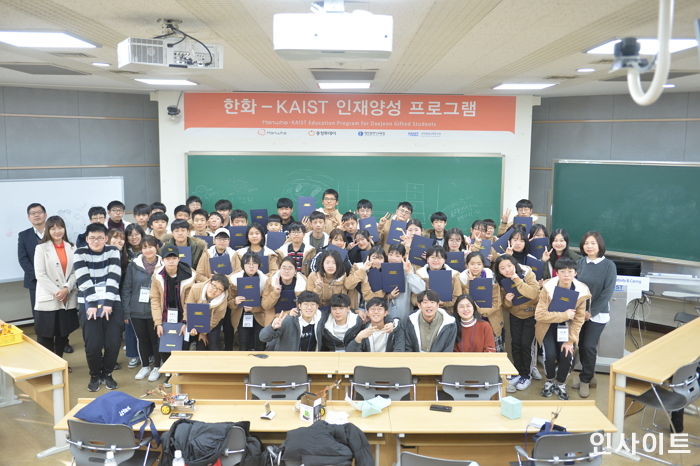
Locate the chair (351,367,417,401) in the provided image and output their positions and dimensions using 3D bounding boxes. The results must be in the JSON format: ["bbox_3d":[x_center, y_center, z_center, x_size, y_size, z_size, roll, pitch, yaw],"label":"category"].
[{"bbox_3d":[0.261,1.382,5.207,0.500,0.800,0.540,0,7,0],"label":"chair"}]

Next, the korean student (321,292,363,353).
[{"bbox_3d":[-0.078,1.114,5.940,0.470,1.140,0.480,0,7,0],"label":"korean student"}]

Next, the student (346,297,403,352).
[{"bbox_3d":[0.227,1.111,6.114,0.540,1.100,0.580,0,8,0],"label":"student"}]

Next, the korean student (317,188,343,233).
[{"bbox_3d":[-0.250,0.340,7.904,0.470,1.738,0.340,1,7,-1],"label":"korean student"}]

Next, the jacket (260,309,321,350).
[{"bbox_3d":[-0.544,0.943,6.150,0.580,0.580,0.420,0,7,-4],"label":"jacket"}]

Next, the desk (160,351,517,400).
[{"bbox_3d":[-0.089,1.394,5.346,2.800,0.750,0.450,0,8,0],"label":"desk"}]

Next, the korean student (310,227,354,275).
[{"bbox_3d":[-0.204,0.726,7.200,0.480,1.550,0.420,0,7,-1],"label":"korean student"}]

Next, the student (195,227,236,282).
[{"bbox_3d":[-1.467,0.705,7.249,0.500,1.560,0.420,-1,7,-8],"label":"student"}]

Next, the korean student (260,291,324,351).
[{"bbox_3d":[-0.536,1.072,6.166,0.580,1.120,0.620,0,7,-3],"label":"korean student"}]

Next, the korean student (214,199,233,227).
[{"bbox_3d":[-1.559,0.468,8.146,0.480,1.730,0.340,0,8,-5],"label":"korean student"}]

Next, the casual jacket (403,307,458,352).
[{"bbox_3d":[0.693,0.925,5.778,0.490,0.566,0.360,1,7,4],"label":"casual jacket"}]

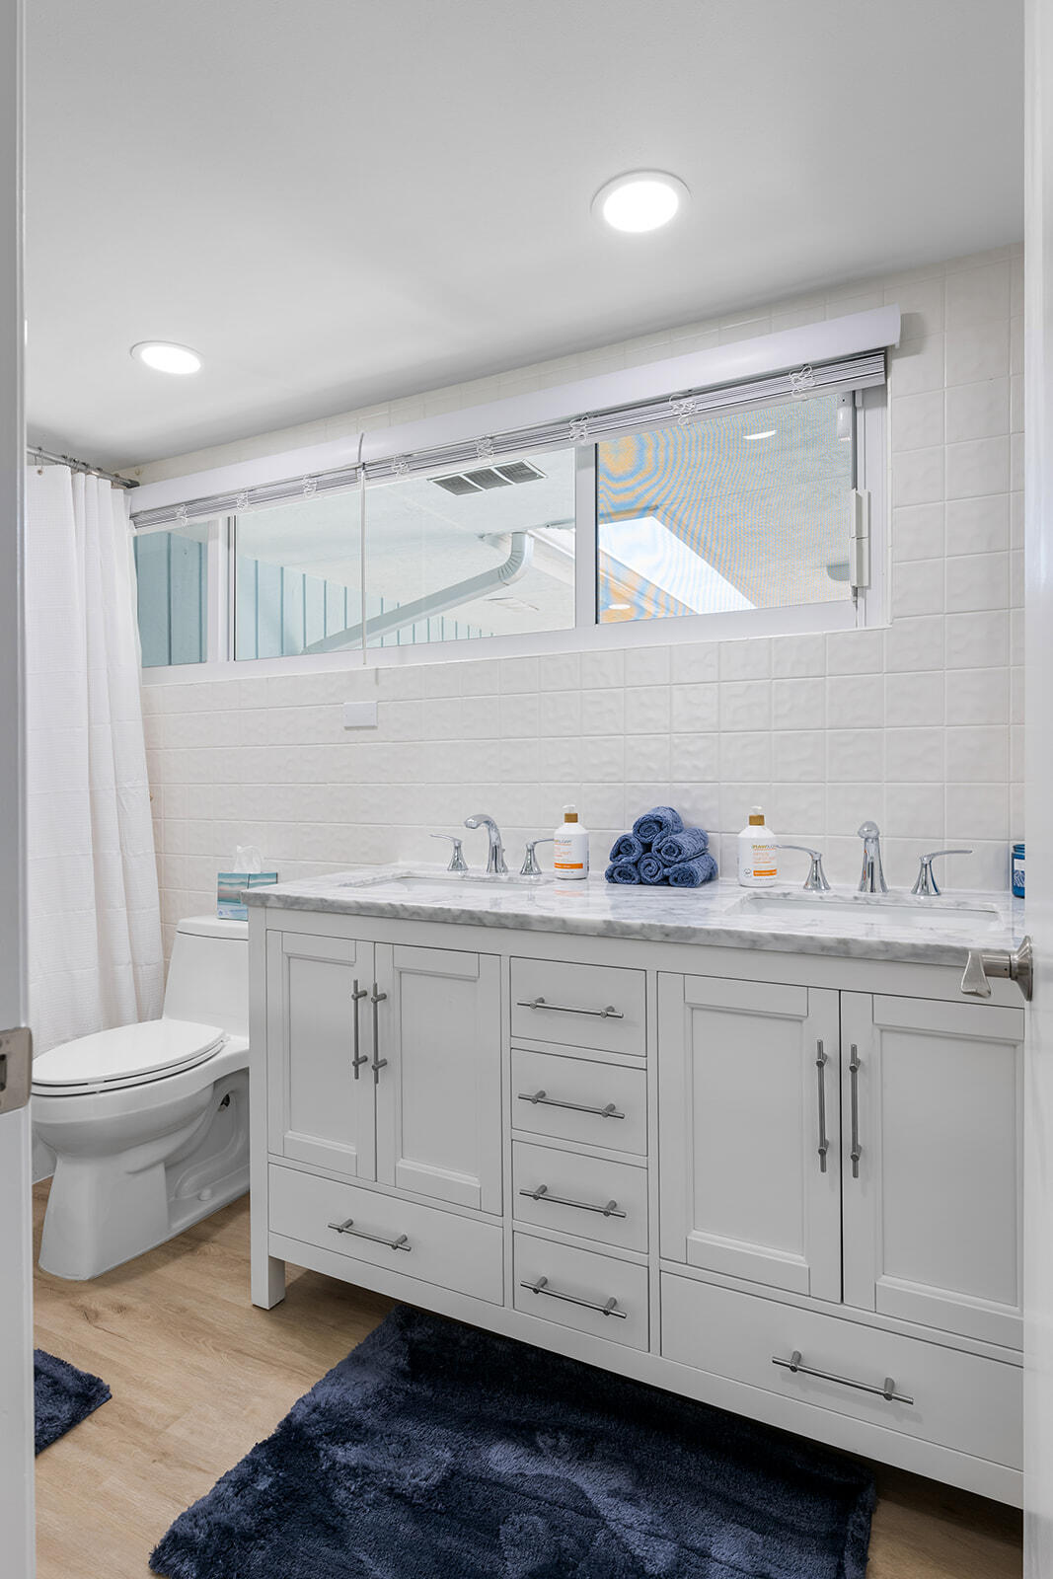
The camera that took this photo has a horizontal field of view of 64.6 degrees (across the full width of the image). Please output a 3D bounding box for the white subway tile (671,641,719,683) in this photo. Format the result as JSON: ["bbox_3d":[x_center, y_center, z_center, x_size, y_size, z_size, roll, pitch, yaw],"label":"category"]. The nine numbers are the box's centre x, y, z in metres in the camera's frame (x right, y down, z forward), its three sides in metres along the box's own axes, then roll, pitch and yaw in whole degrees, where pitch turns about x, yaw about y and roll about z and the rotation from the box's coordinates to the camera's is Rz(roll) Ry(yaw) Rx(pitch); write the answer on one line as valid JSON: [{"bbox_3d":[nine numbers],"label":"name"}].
[{"bbox_3d":[0.382,-0.281,1.873,0.108,0.086,0.010,0,0,27],"label":"white subway tile"}]

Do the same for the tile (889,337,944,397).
[{"bbox_3d":[0.785,-0.846,1.670,0.095,0.108,0.010,0,0,27],"label":"tile"}]

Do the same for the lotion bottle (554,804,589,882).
[{"bbox_3d":[0.104,0.119,1.892,0.077,0.168,0.077,0,0,0],"label":"lotion bottle"}]

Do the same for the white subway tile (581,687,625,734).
[{"bbox_3d":[0.184,-0.182,1.990,0.110,0.110,0.008,0,1,27],"label":"white subway tile"}]

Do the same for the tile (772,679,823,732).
[{"bbox_3d":[0.585,-0.182,1.789,0.110,0.110,0.008,0,1,27],"label":"tile"}]

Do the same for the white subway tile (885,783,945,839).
[{"bbox_3d":[0.779,0.043,1.676,0.108,0.108,0.009,0,0,27],"label":"white subway tile"}]

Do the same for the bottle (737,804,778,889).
[{"bbox_3d":[0.489,0.120,1.762,0.077,0.168,0.077,0,0,0],"label":"bottle"}]

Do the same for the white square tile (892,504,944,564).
[{"bbox_3d":[0.791,-0.516,1.679,0.092,0.110,0.008,0,1,27],"label":"white square tile"}]

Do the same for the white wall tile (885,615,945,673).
[{"bbox_3d":[0.780,-0.291,1.676,0.108,0.108,0.009,0,0,27],"label":"white wall tile"}]

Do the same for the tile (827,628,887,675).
[{"bbox_3d":[0.688,-0.285,1.746,0.110,0.092,0.010,0,0,27],"label":"tile"}]

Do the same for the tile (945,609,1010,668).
[{"bbox_3d":[0.879,-0.291,1.626,0.108,0.108,0.009,0,0,27],"label":"tile"}]

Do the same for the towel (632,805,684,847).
[{"bbox_3d":[0.295,0.079,1.837,0.074,0.070,0.140,0,1,27],"label":"towel"}]

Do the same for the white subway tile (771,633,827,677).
[{"bbox_3d":[0.585,-0.283,1.788,0.108,0.088,0.010,0,0,27],"label":"white subway tile"}]

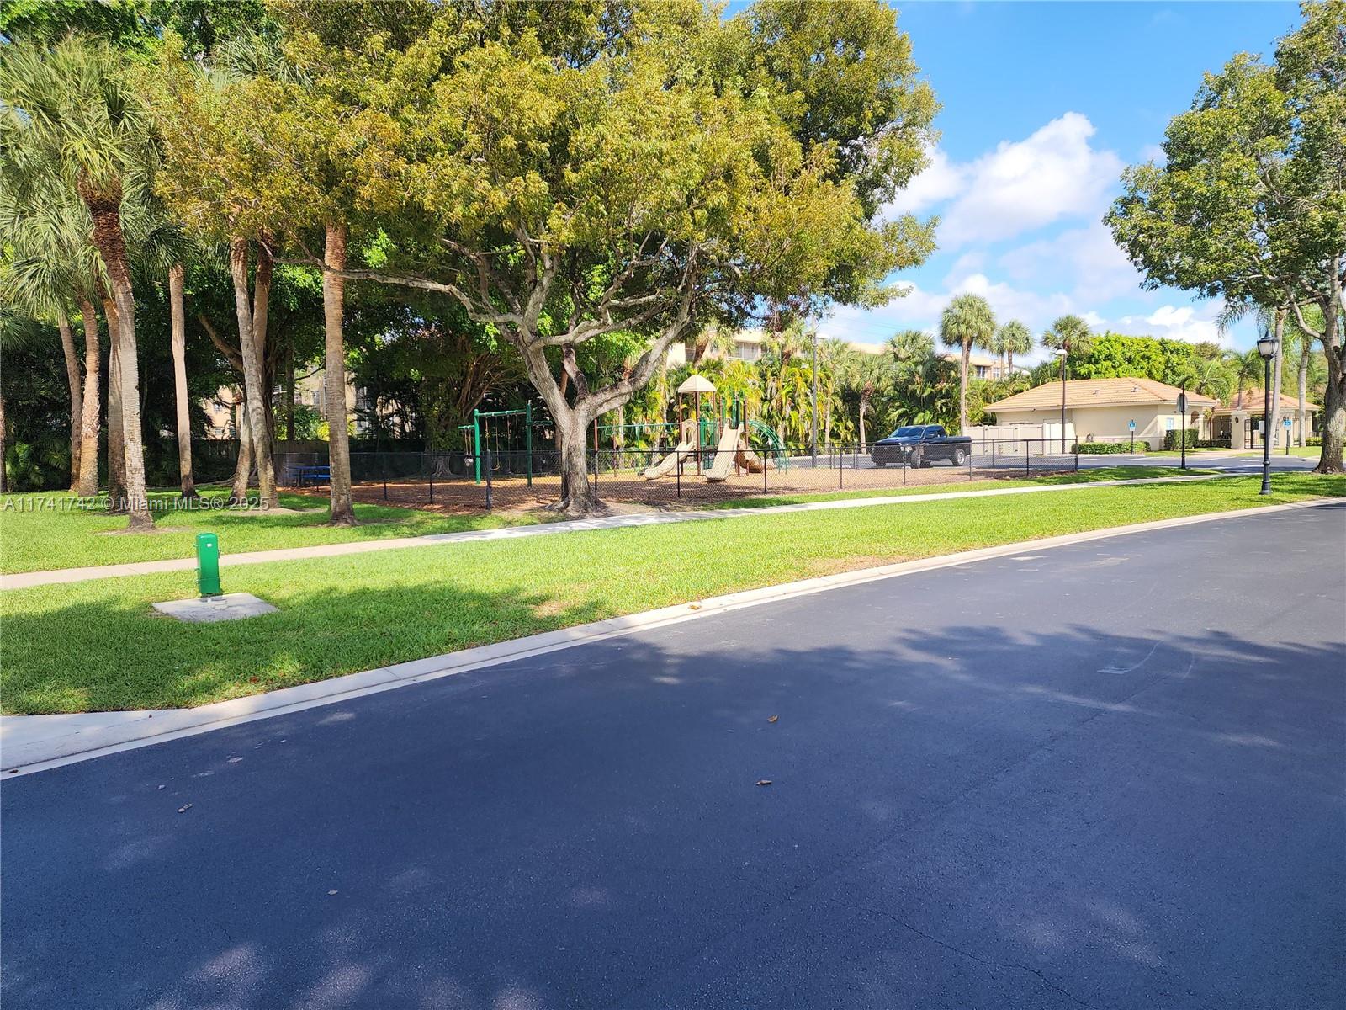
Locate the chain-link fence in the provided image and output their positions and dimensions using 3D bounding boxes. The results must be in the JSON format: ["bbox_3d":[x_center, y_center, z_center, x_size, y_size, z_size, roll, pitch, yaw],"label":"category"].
[{"bbox_3d":[0.725,-1.464,33.672,24.500,1.400,16.500,-3,4,-37],"label":"chain-link fence"}]

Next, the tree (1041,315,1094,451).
[{"bbox_3d":[28.660,-8.865,65.000,3.700,9.600,3.700,-1,3,0],"label":"tree"}]

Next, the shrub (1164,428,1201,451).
[{"bbox_3d":[29.023,-3.718,51.000,1.600,1.200,1.400,2,4,40],"label":"shrub"}]

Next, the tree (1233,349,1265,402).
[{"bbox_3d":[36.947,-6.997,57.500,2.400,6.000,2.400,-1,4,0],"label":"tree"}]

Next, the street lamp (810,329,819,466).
[{"bbox_3d":[6.927,-5.279,43.800,0.350,6.800,0.350,-1,4,0],"label":"street lamp"}]

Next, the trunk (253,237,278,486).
[{"bbox_3d":[-11.146,-3.859,24.400,0.650,6.800,0.550,-1,4,0],"label":"trunk"}]

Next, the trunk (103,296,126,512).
[{"bbox_3d":[-13.998,-2.515,22.400,0.500,5.400,0.500,-1,4,0],"label":"trunk"}]

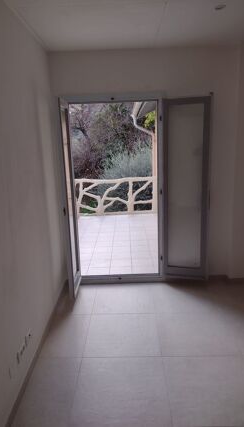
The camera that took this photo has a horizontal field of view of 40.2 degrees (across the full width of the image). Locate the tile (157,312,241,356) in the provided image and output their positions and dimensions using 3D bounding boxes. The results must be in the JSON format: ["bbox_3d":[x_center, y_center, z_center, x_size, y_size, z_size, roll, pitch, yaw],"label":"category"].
[{"bbox_3d":[0.622,1.023,2.855,0.615,0.015,0.615,-2,14,2],"label":"tile"}]

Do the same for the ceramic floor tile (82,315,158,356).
[{"bbox_3d":[0.008,1.043,2.876,0.615,0.015,0.615,-2,14,2],"label":"ceramic floor tile"}]

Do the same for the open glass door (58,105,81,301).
[{"bbox_3d":[-0.512,-0.123,3.331,0.050,1.937,0.462,-2,14,2],"label":"open glass door"}]

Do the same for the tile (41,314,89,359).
[{"bbox_3d":[-0.479,1.059,2.892,0.360,0.015,0.615,-2,14,2],"label":"tile"}]

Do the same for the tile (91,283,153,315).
[{"bbox_3d":[0.023,0.891,3.474,0.615,0.015,0.621,-2,14,2],"label":"tile"}]

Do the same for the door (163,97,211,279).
[{"bbox_3d":[0.669,-0.196,3.484,0.462,1.929,0.050,0,15,11],"label":"door"}]

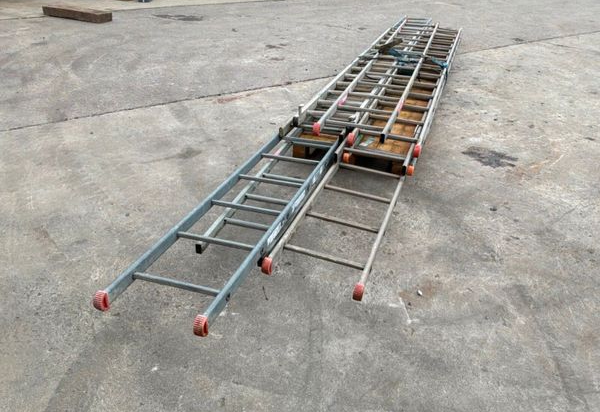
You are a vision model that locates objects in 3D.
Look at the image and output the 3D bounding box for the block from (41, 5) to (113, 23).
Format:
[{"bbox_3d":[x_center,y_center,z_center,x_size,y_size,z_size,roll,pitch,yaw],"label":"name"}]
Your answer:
[{"bbox_3d":[-4.155,-3.576,9.043,1.780,0.150,0.280,19,34,30],"label":"block"}]

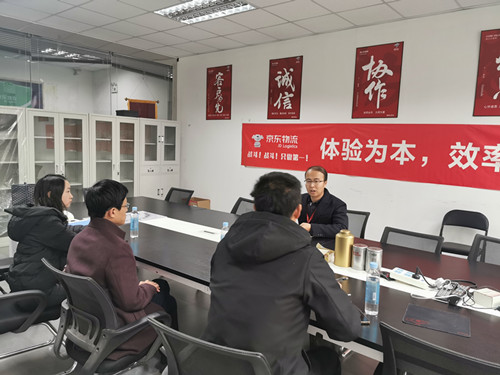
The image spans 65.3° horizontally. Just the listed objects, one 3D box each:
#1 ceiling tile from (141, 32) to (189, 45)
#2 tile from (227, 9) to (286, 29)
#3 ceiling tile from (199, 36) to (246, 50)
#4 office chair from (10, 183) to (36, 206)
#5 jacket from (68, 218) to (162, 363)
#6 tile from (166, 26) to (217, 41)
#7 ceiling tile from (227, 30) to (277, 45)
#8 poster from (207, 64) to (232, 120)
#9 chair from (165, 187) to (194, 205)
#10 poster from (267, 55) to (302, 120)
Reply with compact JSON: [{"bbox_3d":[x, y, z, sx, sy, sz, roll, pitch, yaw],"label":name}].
[{"bbox_3d":[-1.312,-2.274,5.979,0.606,0.020,0.606,8,8,39],"label":"ceiling tile"},{"bbox_3d":[0.082,-2.086,4.828,0.606,0.020,0.606,8,8,39],"label":"tile"},{"bbox_3d":[-0.469,-2.261,6.102,0.606,0.015,0.629,7,8,38],"label":"ceiling tile"},{"bbox_3d":[-2.600,0.406,4.823,0.576,0.864,0.576,7,8,38],"label":"office chair"},{"bbox_3d":[-0.688,0.476,1.977,0.515,0.656,0.505,7,8,38],"label":"jacket"},{"bbox_3d":[-0.847,-2.211,5.595,0.606,0.020,0.606,8,8,39],"label":"tile"},{"bbox_3d":[0.009,-2.184,5.679,0.606,0.020,0.616,8,8,39],"label":"ceiling tile"},{"bbox_3d":[-0.529,-1.587,6.597,0.572,0.882,0.020,7,8,38],"label":"poster"},{"bbox_3d":[-1.047,0.464,4.872,0.576,0.853,0.576,7,8,38],"label":"chair"},{"bbox_3d":[0.510,-1.455,5.766,0.577,0.882,0.020,7,8,38],"label":"poster"}]

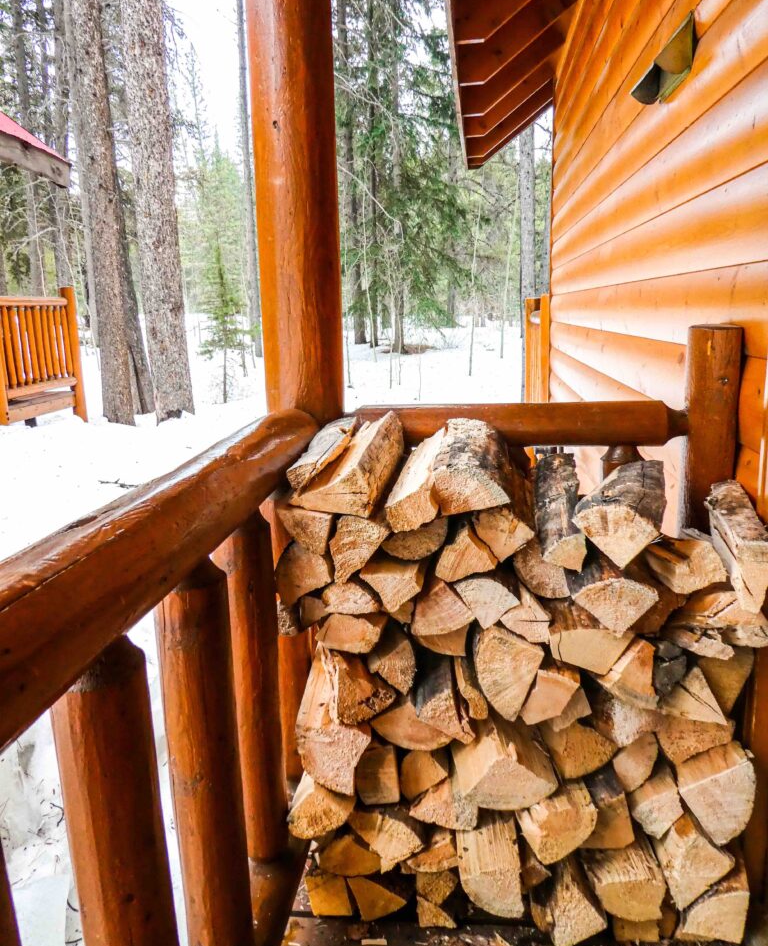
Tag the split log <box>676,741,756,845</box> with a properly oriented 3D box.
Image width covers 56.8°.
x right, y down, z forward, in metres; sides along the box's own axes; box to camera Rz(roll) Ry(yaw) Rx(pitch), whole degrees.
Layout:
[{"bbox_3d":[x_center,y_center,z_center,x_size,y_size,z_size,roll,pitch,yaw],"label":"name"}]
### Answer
[{"bbox_3d":[0.548,0.477,1.303,0.119,0.154,0.390,0,13,7],"label":"split log"}]

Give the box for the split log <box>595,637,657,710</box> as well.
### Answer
[{"bbox_3d":[0.408,0.270,1.309,0.092,0.120,0.410,0,13,8],"label":"split log"}]

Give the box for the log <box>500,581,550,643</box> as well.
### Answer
[{"bbox_3d":[0.269,0.209,1.417,0.086,0.077,0.420,0,13,7],"label":"log"}]

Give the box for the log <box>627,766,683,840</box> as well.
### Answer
[{"bbox_3d":[0.468,0.506,1.345,0.083,0.092,0.410,0,13,8],"label":"log"}]

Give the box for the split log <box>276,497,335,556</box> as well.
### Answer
[{"bbox_3d":[-0.109,0.055,1.430,0.099,0.085,0.420,0,13,7],"label":"split log"}]

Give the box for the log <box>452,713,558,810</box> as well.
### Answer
[{"bbox_3d":[0.244,0.485,1.431,0.166,0.114,0.420,0,13,7],"label":"log"}]

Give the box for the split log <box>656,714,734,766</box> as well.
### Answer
[{"bbox_3d":[0.527,0.386,1.343,0.119,0.096,0.400,0,13,7],"label":"split log"}]

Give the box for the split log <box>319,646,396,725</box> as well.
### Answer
[{"bbox_3d":[-0.021,0.329,1.402,0.108,0.138,0.380,-1,13,3],"label":"split log"}]

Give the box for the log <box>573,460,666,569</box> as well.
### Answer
[{"bbox_3d":[0.435,0.059,1.285,0.132,0.105,0.380,3,14,22],"label":"log"}]

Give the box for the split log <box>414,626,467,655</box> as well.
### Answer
[{"bbox_3d":[0.120,0.229,1.379,0.090,0.070,0.400,0,13,7],"label":"split log"}]

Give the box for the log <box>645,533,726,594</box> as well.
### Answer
[{"bbox_3d":[0.517,0.106,1.350,0.089,0.089,0.420,0,13,3],"label":"log"}]

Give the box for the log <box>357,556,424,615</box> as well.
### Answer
[{"bbox_3d":[0.042,0.149,1.363,0.106,0.087,0.380,0,13,9],"label":"log"}]

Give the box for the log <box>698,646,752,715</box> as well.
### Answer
[{"bbox_3d":[0.592,0.308,1.357,0.091,0.124,0.360,0,13,7],"label":"log"}]

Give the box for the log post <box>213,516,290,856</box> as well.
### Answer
[{"bbox_3d":[-0.215,0.389,1.222,0.073,0.615,0.073,0,13,7],"label":"log post"}]

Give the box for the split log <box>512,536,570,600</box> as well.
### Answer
[{"bbox_3d":[0.272,0.103,1.300,0.091,0.102,0.410,0,13,8],"label":"split log"}]

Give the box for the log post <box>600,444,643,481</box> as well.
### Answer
[{"bbox_3d":[0.578,0.300,1.766,0.105,0.750,0.105,0,13,7],"label":"log post"}]

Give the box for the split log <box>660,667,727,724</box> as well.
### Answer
[{"bbox_3d":[0.529,0.321,1.341,0.105,0.106,0.380,0,13,7],"label":"split log"}]

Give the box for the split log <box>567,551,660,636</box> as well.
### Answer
[{"bbox_3d":[0.375,0.159,1.280,0.132,0.103,0.400,0,13,7],"label":"split log"}]

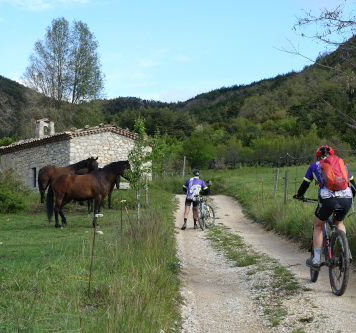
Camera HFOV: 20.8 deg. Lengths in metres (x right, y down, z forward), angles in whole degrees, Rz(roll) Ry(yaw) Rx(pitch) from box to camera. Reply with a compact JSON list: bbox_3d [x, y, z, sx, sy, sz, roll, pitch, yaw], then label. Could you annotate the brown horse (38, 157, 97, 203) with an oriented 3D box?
[{"bbox_3d":[-3.905,0.508,34.500,2.150,1.720,0.600,0,-1,-6],"label":"brown horse"}]

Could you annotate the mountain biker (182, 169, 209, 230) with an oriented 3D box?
[{"bbox_3d":[0.504,0.965,28.000,0.700,1.730,0.550,0,-1,6],"label":"mountain biker"}]

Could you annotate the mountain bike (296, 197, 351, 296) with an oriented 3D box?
[{"bbox_3d":[1.715,0.880,11.200,0.700,1.060,1.800,0,-1,-5],"label":"mountain bike"}]

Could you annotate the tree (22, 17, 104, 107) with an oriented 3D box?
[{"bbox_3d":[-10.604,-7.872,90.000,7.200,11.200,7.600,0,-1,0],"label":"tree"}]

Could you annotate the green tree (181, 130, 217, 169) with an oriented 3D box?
[{"bbox_3d":[1.688,-1.317,80.000,2.800,3.300,3.000,0,-1,0],"label":"green tree"}]

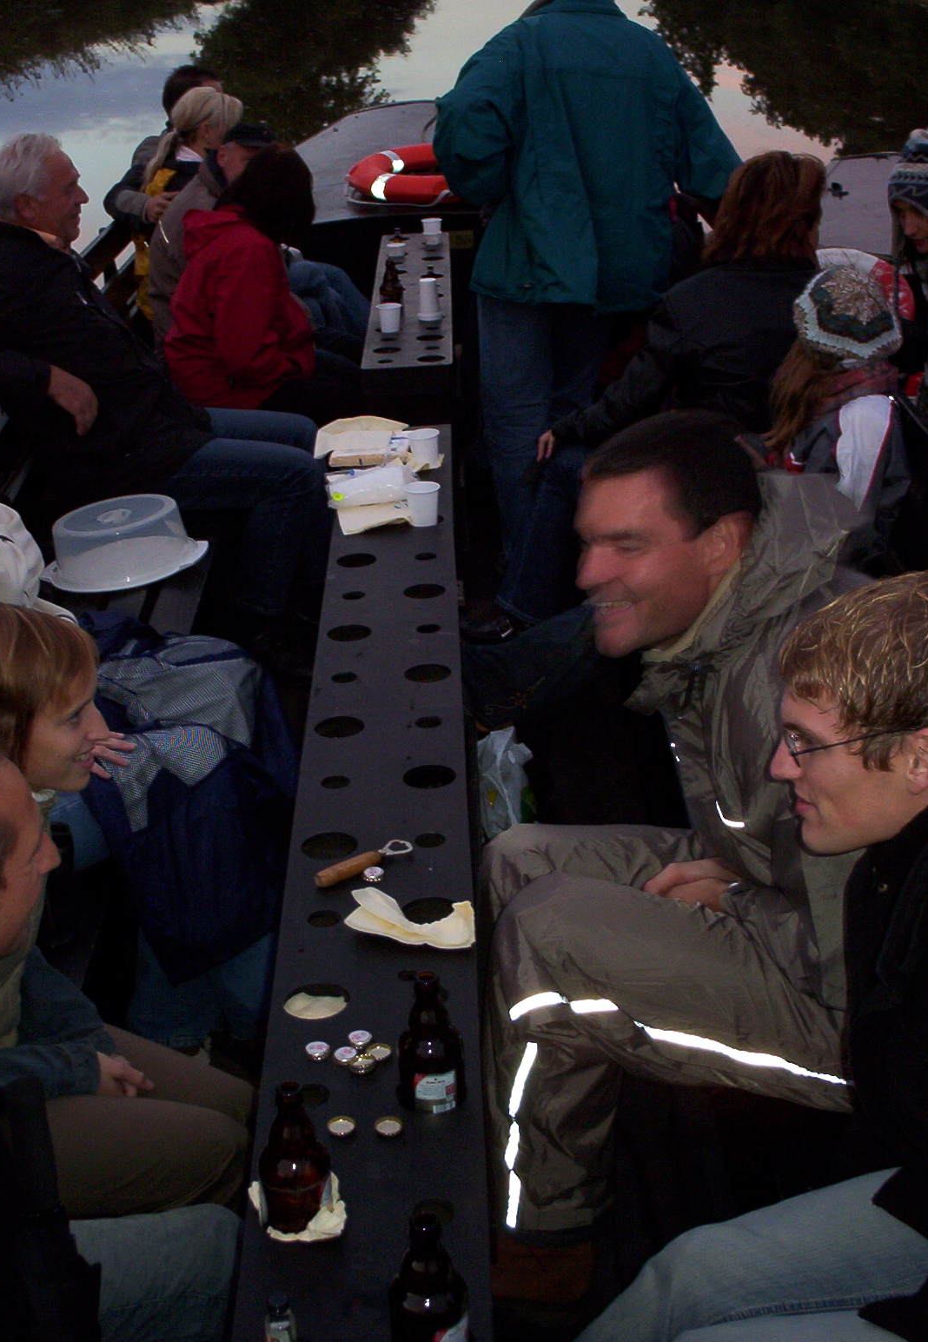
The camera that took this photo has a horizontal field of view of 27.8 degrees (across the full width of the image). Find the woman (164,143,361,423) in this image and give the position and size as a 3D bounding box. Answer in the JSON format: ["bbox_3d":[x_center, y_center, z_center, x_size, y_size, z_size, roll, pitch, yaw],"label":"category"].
[{"bbox_3d":[-0.559,-0.725,4.686,0.620,1.140,0.500,-9,26,-19],"label":"woman"}]

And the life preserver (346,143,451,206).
[{"bbox_3d":[-0.064,-1.773,6.727,0.720,0.110,0.720,-1,24,-1],"label":"life preserver"}]

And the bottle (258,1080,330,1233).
[{"bbox_3d":[-0.169,0.484,1.861,0.070,0.175,0.070,-1,24,-1],"label":"bottle"}]

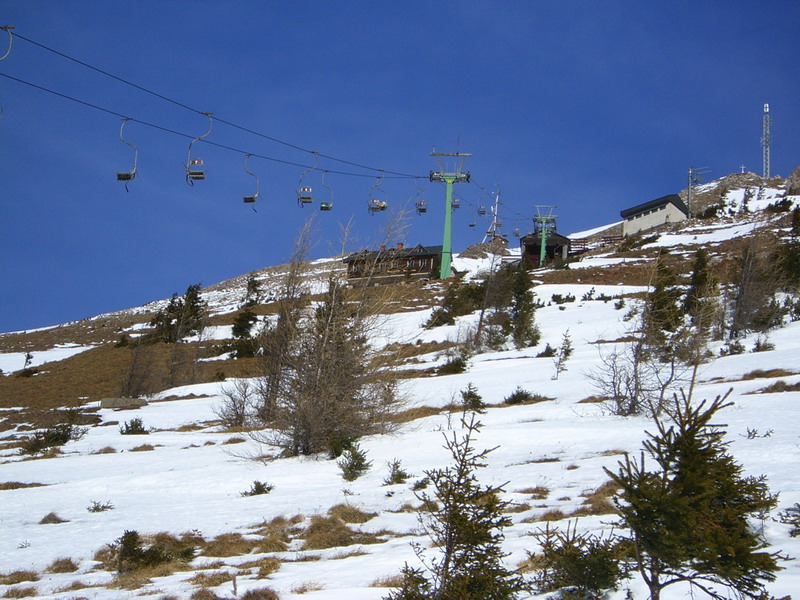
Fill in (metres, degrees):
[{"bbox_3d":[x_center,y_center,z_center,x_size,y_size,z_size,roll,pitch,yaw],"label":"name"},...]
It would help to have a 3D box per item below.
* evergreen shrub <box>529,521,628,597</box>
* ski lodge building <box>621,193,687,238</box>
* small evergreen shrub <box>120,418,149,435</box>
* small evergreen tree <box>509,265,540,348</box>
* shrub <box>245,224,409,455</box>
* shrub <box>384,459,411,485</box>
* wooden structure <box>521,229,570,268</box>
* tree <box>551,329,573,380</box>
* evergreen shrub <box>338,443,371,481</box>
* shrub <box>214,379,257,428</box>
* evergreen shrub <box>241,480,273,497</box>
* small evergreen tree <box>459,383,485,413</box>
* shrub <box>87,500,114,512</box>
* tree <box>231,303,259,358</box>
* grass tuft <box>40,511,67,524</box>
[{"bbox_3d":[1.754,2.557,26.000,1.000,0.720,0.950,2,-16,0],"label":"evergreen shrub"},{"bbox_3d":[37.840,-12.533,392.000,4.300,3.800,10.300,15,-21,-38],"label":"ski lodge building"},{"bbox_3d":[-5.968,2.833,59.000,0.672,0.371,0.605,2,-15,0],"label":"small evergreen shrub"},{"bbox_3d":[4.159,0.217,88.000,1.069,2.905,1.015,2,-15,0],"label":"small evergreen tree"},{"bbox_3d":[-1.559,0.876,57.000,3.400,5.100,3.200,2,-16,0],"label":"shrub"},{"bbox_3d":[-0.059,2.882,44.000,0.470,0.440,0.450,2,-16,0],"label":"shrub"},{"bbox_3d":[20.634,-7.130,373.000,7.000,5.000,6.500,1,-16,4],"label":"wooden structure"},{"bbox_3d":[4.230,1.427,69.000,0.576,1.410,0.519,2,-15,0],"label":"tree"},{"bbox_3d":[-0.674,2.391,39.000,0.474,0.582,0.450,2,-15,0],"label":"evergreen shrub"},{"bbox_3d":[-3.684,2.318,59.000,0.941,1.159,0.847,2,-15,0],"label":"shrub"},{"bbox_3d":[-2.070,2.719,38.000,0.462,0.239,0.378,2,-15,0],"label":"evergreen shrub"},{"bbox_3d":[1.790,2.444,66.000,0.650,0.750,0.650,2,-16,0],"label":"small evergreen tree"},{"bbox_3d":[-4.206,2.900,37.000,0.393,0.174,0.326,2,-15,0],"label":"shrub"},{"bbox_3d":[-6.782,1.378,115.000,1.200,2.300,1.200,2,-16,0],"label":"tree"},{"bbox_3d":[-3.814,2.394,29.000,0.330,0.170,0.310,0,-14,0],"label":"grass tuft"}]

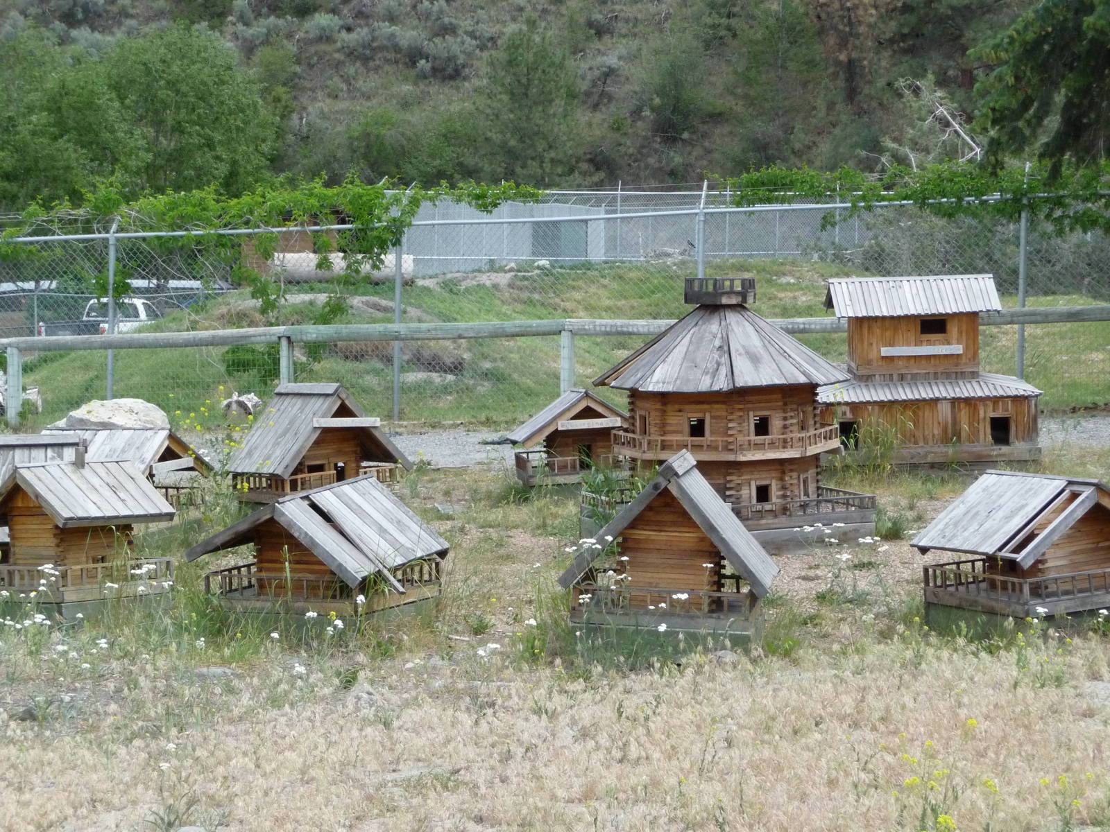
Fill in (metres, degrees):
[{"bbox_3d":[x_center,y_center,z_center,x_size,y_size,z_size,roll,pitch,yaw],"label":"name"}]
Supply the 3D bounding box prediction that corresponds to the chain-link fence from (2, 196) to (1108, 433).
[{"bbox_3d":[-0.260,-0.930,33.800,10.800,1.950,0.100,1,3,18],"label":"chain-link fence"}]

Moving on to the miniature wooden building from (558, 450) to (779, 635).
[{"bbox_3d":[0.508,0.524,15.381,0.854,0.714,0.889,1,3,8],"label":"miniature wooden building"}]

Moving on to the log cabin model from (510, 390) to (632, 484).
[{"bbox_3d":[0.150,0.142,24.288,0.842,0.620,0.896,0,3,-7],"label":"log cabin model"}]

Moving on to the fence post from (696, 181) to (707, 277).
[{"bbox_3d":[1.360,-1.090,33.300,0.070,2.190,0.160,1,3,18],"label":"fence post"}]

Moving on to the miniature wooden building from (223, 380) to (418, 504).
[{"bbox_3d":[-1.472,0.161,22.287,0.854,0.722,0.837,-1,3,-28],"label":"miniature wooden building"}]

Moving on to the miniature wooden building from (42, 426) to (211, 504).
[{"bbox_3d":[-2.646,0.351,21.190,0.899,0.544,0.869,2,3,28],"label":"miniature wooden building"}]

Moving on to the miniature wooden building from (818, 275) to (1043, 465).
[{"bbox_3d":[2.570,-0.340,26.300,1.760,1.340,1.350,0,3,-2],"label":"miniature wooden building"}]

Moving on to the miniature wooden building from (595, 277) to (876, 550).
[{"bbox_3d":[0.945,-0.025,19.700,1.380,1.480,1.380,0,3,-18],"label":"miniature wooden building"}]

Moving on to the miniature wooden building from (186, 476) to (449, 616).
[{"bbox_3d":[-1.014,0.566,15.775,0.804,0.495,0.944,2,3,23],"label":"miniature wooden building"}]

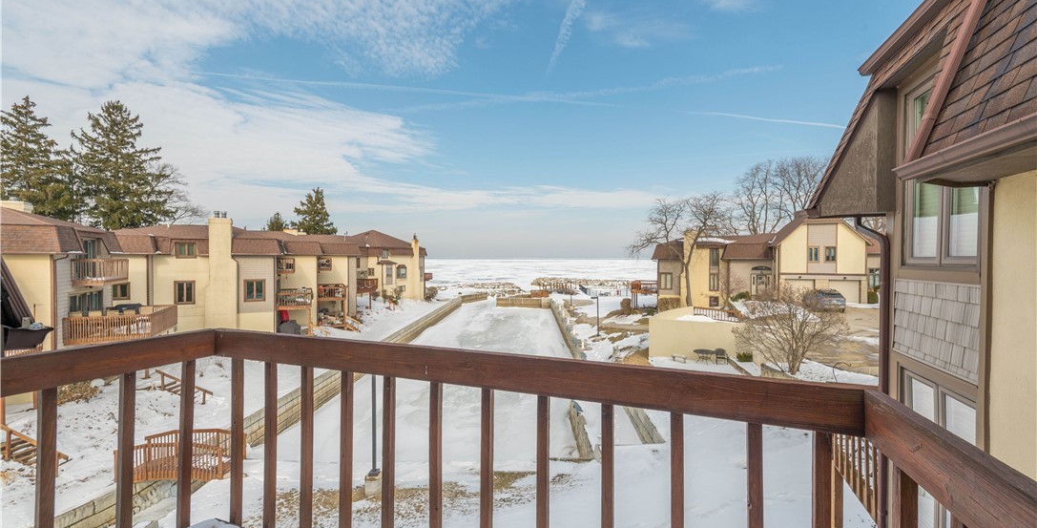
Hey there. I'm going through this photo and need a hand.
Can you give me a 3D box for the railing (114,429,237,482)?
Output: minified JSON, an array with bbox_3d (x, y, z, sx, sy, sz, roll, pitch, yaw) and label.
[{"bbox_3d":[-10.850,6.128,13.032,3.300,1.200,1.350,0,1,-3],"label":"railing"}]

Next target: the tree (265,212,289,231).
[{"bbox_3d":[-44.500,-3.081,73.966,6.000,13.200,6.000,0,1,0],"label":"tree"}]

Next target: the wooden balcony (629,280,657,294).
[{"bbox_3d":[14.100,2.503,45.037,3.500,1.300,2.500,0,1,19],"label":"wooden balcony"}]

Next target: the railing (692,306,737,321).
[{"bbox_3d":[15.600,4.013,32.256,3.900,1.080,1.000,0,1,19],"label":"railing"}]

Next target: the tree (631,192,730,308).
[{"bbox_3d":[14.500,-0.931,36.291,9.200,10.900,8.000,0,1,0],"label":"tree"}]

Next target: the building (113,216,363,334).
[{"bbox_3d":[-21.600,1.190,32.819,10.000,8.750,21.000,0,1,6],"label":"building"}]

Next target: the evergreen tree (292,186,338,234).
[{"bbox_3d":[-32.500,-4.298,63.949,8.000,15.900,8.000,0,1,0],"label":"evergreen tree"}]

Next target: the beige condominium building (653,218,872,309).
[{"bbox_3d":[23.900,-0.065,42.603,18.800,8.800,10.400,0,1,19],"label":"beige condominium building"}]

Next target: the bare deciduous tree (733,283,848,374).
[{"bbox_3d":[12.750,2.975,18.841,5.300,4.250,4.800,0,1,0],"label":"bare deciduous tree"}]

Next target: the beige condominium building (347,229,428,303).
[{"bbox_3d":[-19.800,0.458,56.011,11.500,10.200,12.000,0,1,20],"label":"beige condominium building"}]

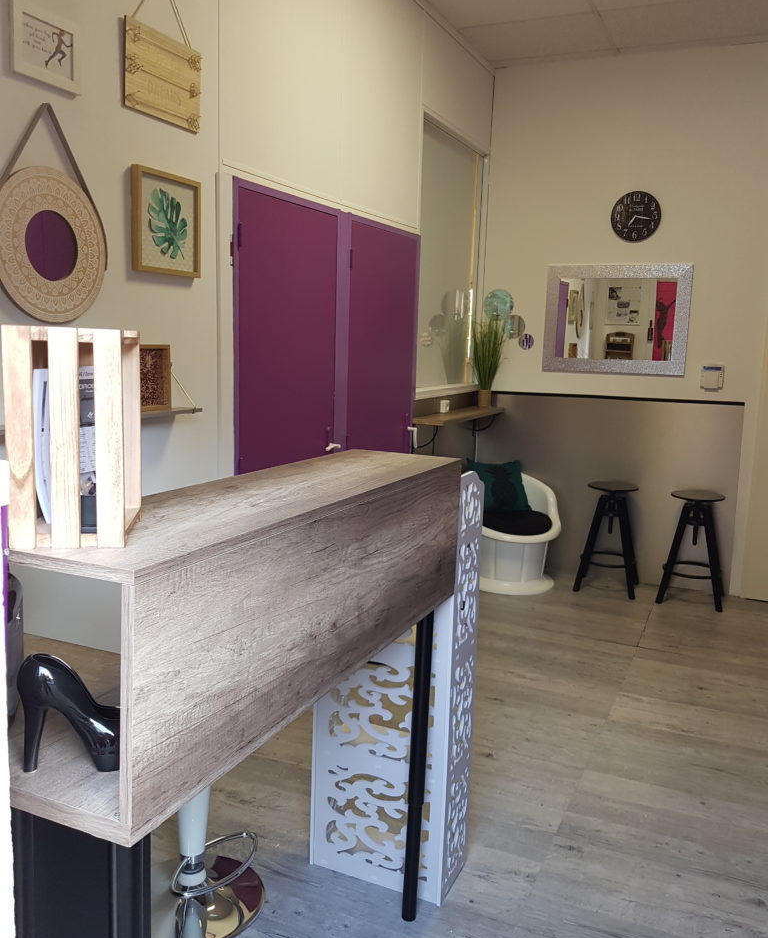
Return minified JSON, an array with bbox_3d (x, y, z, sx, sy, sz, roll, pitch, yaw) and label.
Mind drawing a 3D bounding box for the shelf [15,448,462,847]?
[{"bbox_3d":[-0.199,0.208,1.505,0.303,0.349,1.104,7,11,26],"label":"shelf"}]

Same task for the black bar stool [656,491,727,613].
[{"bbox_3d":[1.919,0.484,4.750,0.340,0.682,0.340,7,11,26],"label":"black bar stool"}]

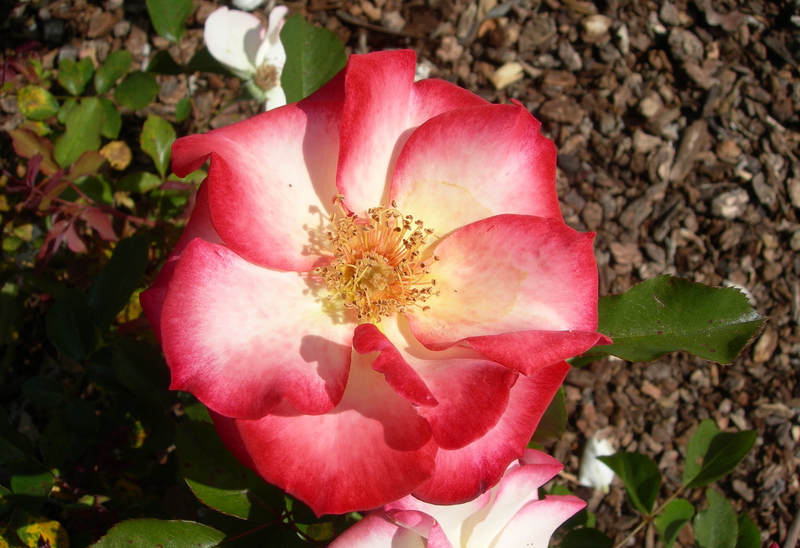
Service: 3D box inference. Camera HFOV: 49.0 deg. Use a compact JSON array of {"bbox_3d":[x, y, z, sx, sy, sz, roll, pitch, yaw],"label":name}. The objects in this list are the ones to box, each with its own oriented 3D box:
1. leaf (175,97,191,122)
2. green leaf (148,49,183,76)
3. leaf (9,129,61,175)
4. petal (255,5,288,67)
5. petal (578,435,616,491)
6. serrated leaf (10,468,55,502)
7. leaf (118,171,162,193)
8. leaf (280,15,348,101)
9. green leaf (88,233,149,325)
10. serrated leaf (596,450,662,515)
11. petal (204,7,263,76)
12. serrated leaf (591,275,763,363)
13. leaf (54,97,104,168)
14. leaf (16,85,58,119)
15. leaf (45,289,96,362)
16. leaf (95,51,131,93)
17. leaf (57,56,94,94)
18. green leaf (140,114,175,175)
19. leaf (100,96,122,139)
[{"bbox_3d":[-0.164,-0.124,0.660,0.011,0.005,0.021,15,71,5],"label":"leaf"},{"bbox_3d":[-0.155,-0.139,0.581,0.025,0.004,0.018,-13,70,-5],"label":"green leaf"},{"bbox_3d":[-0.225,-0.075,0.541,0.046,0.005,0.019,38,74,13],"label":"leaf"},{"bbox_3d":[-0.072,-0.135,0.501,0.016,0.008,0.040,11,77,27],"label":"petal"},{"bbox_3d":[0.157,0.150,0.700,0.030,0.012,0.041,0,70,0],"label":"petal"},{"bbox_3d":[-0.251,0.144,0.600,0.029,0.006,0.022,-10,70,-4],"label":"serrated leaf"},{"bbox_3d":[-0.189,-0.067,0.640,0.032,0.007,0.017,-8,70,-3],"label":"leaf"},{"bbox_3d":[-0.050,-0.108,0.461,0.043,0.006,0.062,-2,73,-7],"label":"leaf"},{"bbox_3d":[-0.167,0.004,0.520,0.025,0.010,0.060,22,72,8],"label":"green leaf"},{"bbox_3d":[0.152,0.138,0.580,0.028,0.014,0.047,-40,68,-2],"label":"serrated leaf"},{"bbox_3d":[-0.106,-0.148,0.560,0.038,0.015,0.052,-34,73,-11],"label":"petal"},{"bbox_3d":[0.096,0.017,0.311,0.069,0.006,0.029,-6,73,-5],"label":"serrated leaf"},{"bbox_3d":[-0.198,-0.087,0.541,0.027,0.005,0.052,20,66,3],"label":"leaf"},{"bbox_3d":[-0.239,-0.113,0.581,0.029,0.005,0.024,12,70,4],"label":"leaf"},{"bbox_3d":[-0.199,0.031,0.530,0.028,0.009,0.049,-22,71,-8],"label":"leaf"},{"bbox_3d":[-0.193,-0.135,0.591,0.019,0.005,0.035,26,72,9],"label":"leaf"},{"bbox_3d":[-0.236,-0.145,0.640,0.027,0.008,0.032,-9,70,-3],"label":"leaf"},{"bbox_3d":[-0.171,-0.091,0.620,0.025,0.010,0.051,-13,71,-5],"label":"green leaf"},{"bbox_3d":[-0.198,-0.107,0.601,0.017,0.004,0.036,-25,72,-9],"label":"leaf"}]

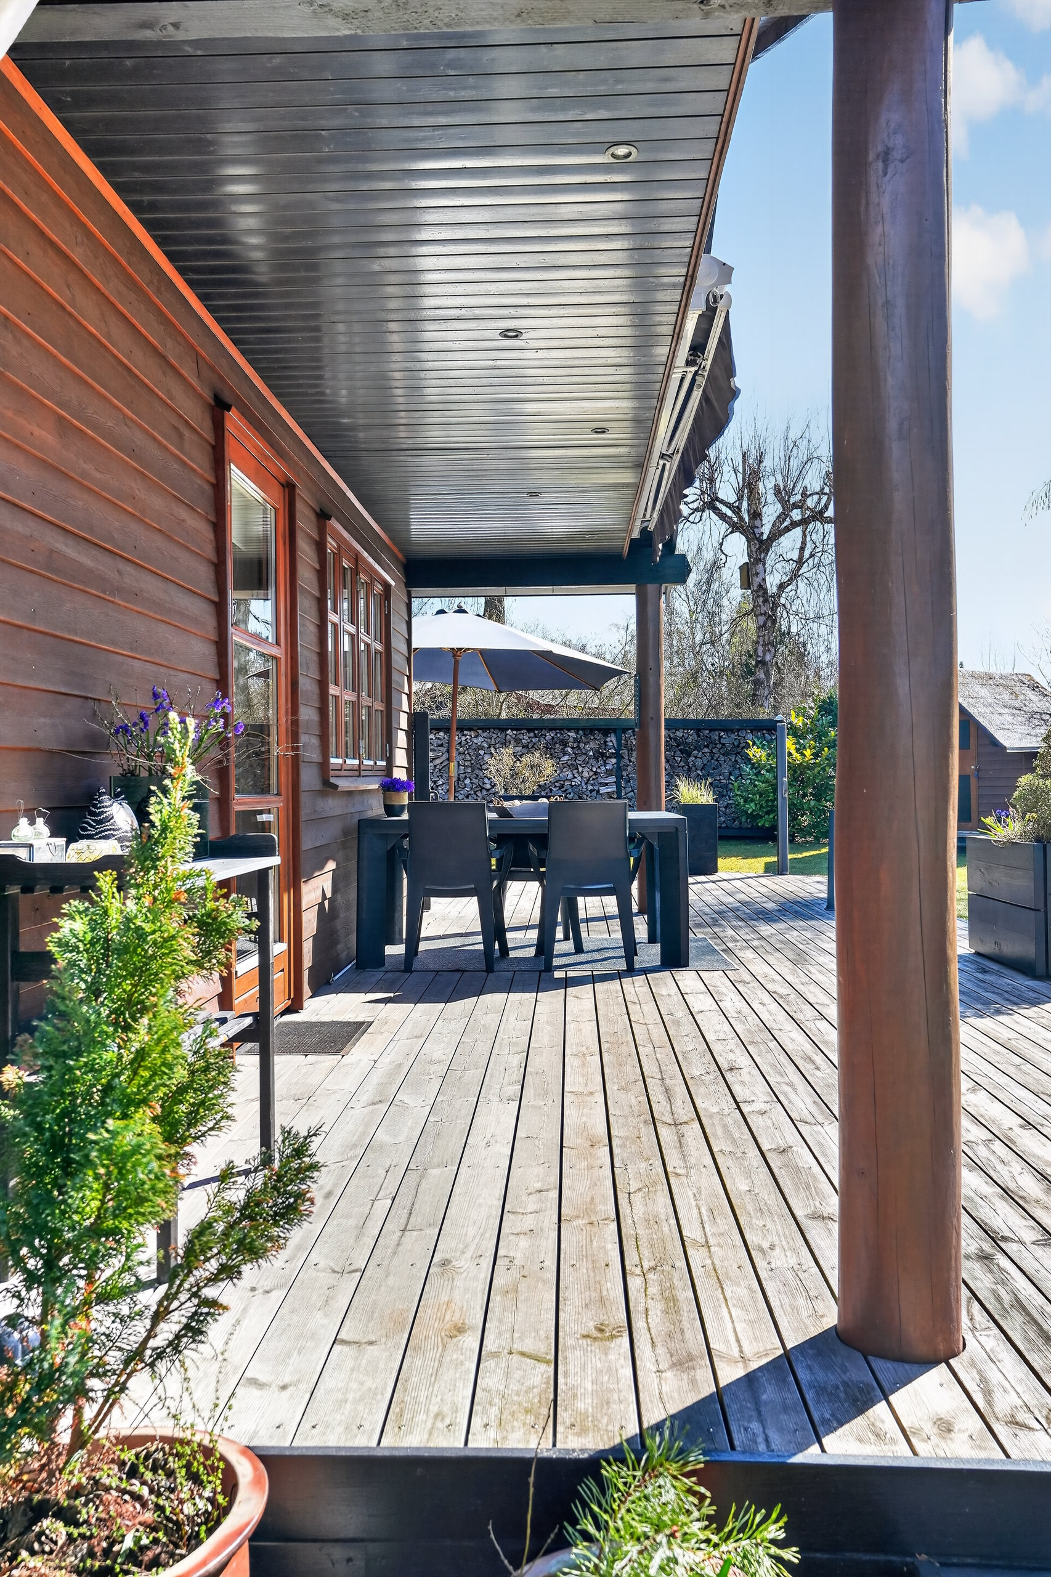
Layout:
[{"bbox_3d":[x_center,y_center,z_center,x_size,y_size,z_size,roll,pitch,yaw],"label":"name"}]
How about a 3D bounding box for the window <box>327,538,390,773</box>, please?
[{"bbox_3d":[-0.873,-0.623,6.541,0.080,1.090,1.800,-1,1,2],"label":"window"}]

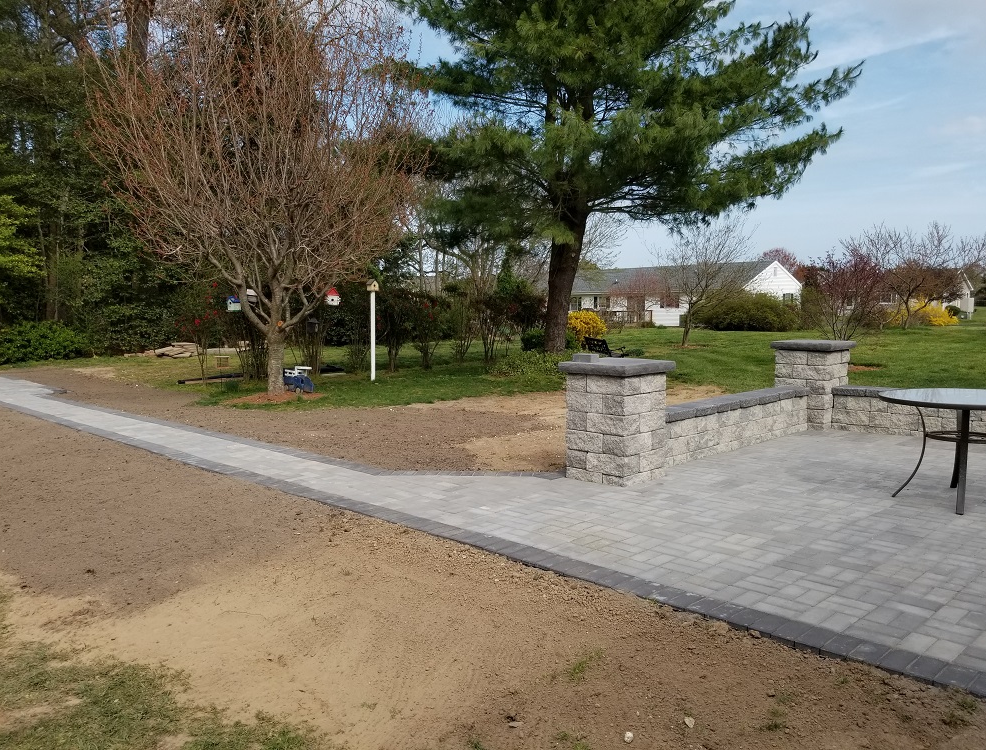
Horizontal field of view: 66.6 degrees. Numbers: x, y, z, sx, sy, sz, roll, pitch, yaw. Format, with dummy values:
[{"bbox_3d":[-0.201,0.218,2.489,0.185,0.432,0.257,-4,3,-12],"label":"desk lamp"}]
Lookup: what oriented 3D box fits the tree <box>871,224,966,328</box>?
[{"bbox_3d":[22.454,-5.292,39.761,4.600,5.600,4.500,2,6,29],"label":"tree"}]

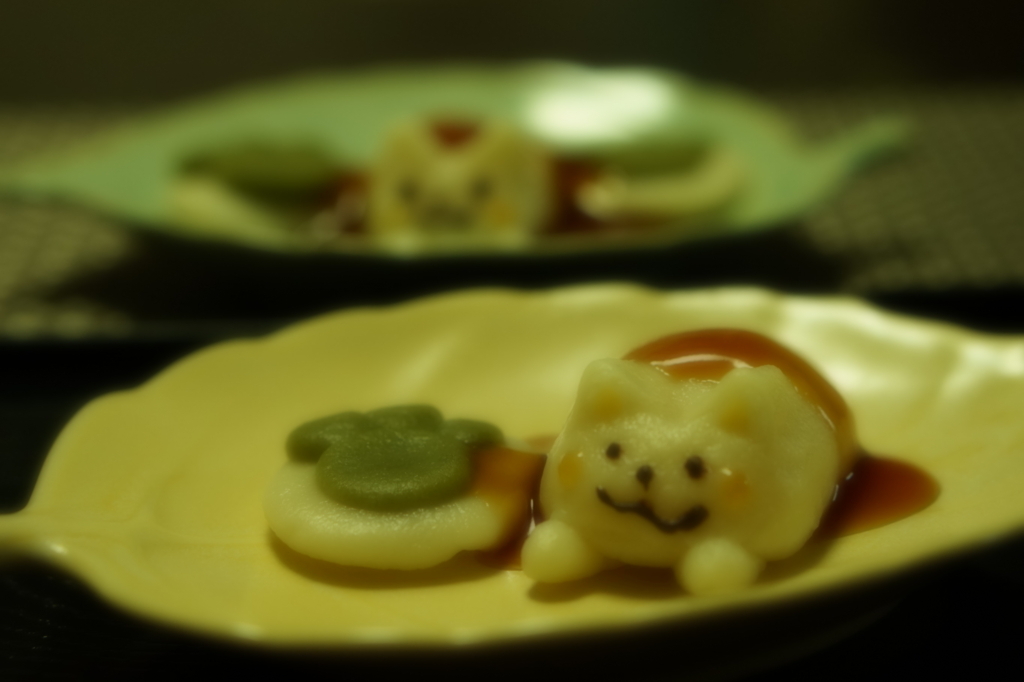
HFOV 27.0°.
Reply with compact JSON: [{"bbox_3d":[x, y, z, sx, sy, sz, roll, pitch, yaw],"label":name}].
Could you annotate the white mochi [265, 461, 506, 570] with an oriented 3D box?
[{"bbox_3d":[-0.026,0.034,0.444,0.050,0.015,0.045,1,21,4],"label":"white mochi"}]

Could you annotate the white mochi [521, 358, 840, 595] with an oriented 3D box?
[{"bbox_3d":[0.036,0.026,0.447,0.060,0.043,0.053,7,22,17],"label":"white mochi"}]

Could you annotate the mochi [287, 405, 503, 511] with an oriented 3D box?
[{"bbox_3d":[-0.025,0.024,0.447,0.045,0.010,0.038,1,21,4],"label":"mochi"}]

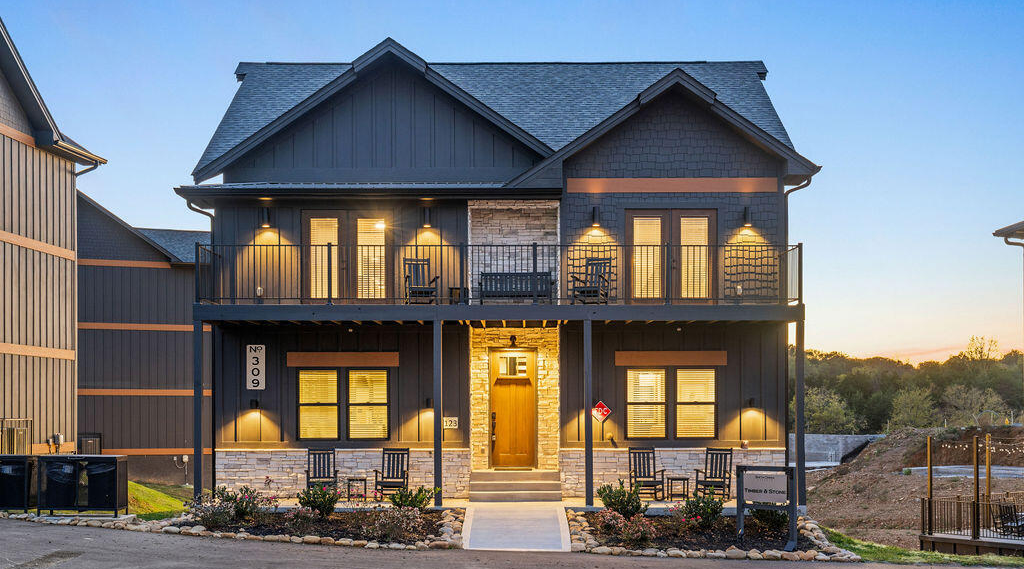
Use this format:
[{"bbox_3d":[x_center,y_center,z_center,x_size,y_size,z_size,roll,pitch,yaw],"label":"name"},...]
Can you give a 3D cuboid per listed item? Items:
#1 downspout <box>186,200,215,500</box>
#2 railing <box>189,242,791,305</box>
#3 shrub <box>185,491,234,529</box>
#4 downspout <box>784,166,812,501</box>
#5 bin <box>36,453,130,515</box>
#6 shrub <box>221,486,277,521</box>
[{"bbox_3d":[-6.518,1.360,25.000,0.550,6.300,0.250,0,-2,0],"label":"downspout"},{"bbox_3d":[-0.255,-0.049,23.450,11.550,1.420,1.680,0,-2,0],"label":"railing"},{"bbox_3d":[-5.393,4.047,21.300,0.880,0.670,0.800,0,-2,0],"label":"shrub"},{"bbox_3d":[5.851,1.154,24.400,0.560,6.700,0.130,0,-2,0],"label":"downspout"},{"bbox_3d":[-9.050,4.233,25.000,1.700,1.250,0.750,0,-2,0],"label":"bin"},{"bbox_3d":[-5.006,4.161,22.700,1.050,0.700,0.950,0,-2,0],"label":"shrub"}]

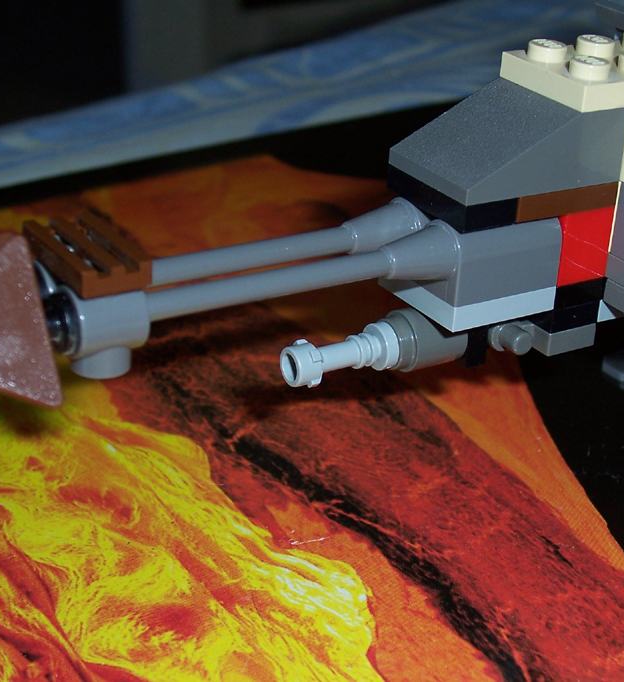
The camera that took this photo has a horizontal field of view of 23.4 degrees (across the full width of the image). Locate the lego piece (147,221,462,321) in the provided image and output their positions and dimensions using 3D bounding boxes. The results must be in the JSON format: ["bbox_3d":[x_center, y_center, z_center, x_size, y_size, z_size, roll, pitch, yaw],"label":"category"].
[{"bbox_3d":[-0.002,-0.007,0.172,0.040,0.008,0.008,-12,29,-30],"label":"lego piece"}]

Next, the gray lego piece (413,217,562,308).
[{"bbox_3d":[0.020,-0.013,0.189,0.016,0.010,0.016,-12,29,-30],"label":"gray lego piece"}]

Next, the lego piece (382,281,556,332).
[{"bbox_3d":[0.020,-0.007,0.192,0.016,0.003,0.016,-12,29,-30],"label":"lego piece"}]

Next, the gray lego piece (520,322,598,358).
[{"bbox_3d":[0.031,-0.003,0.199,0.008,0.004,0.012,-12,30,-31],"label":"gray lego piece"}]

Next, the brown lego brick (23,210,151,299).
[{"bbox_3d":[-0.024,-0.009,0.160,0.008,0.003,0.016,-12,29,-30],"label":"brown lego brick"}]

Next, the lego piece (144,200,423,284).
[{"bbox_3d":[-0.006,-0.010,0.178,0.040,0.008,0.008,-12,30,-31],"label":"lego piece"}]

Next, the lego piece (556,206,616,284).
[{"bbox_3d":[0.031,-0.014,0.194,0.008,0.010,0.013,-12,29,-30],"label":"lego piece"}]

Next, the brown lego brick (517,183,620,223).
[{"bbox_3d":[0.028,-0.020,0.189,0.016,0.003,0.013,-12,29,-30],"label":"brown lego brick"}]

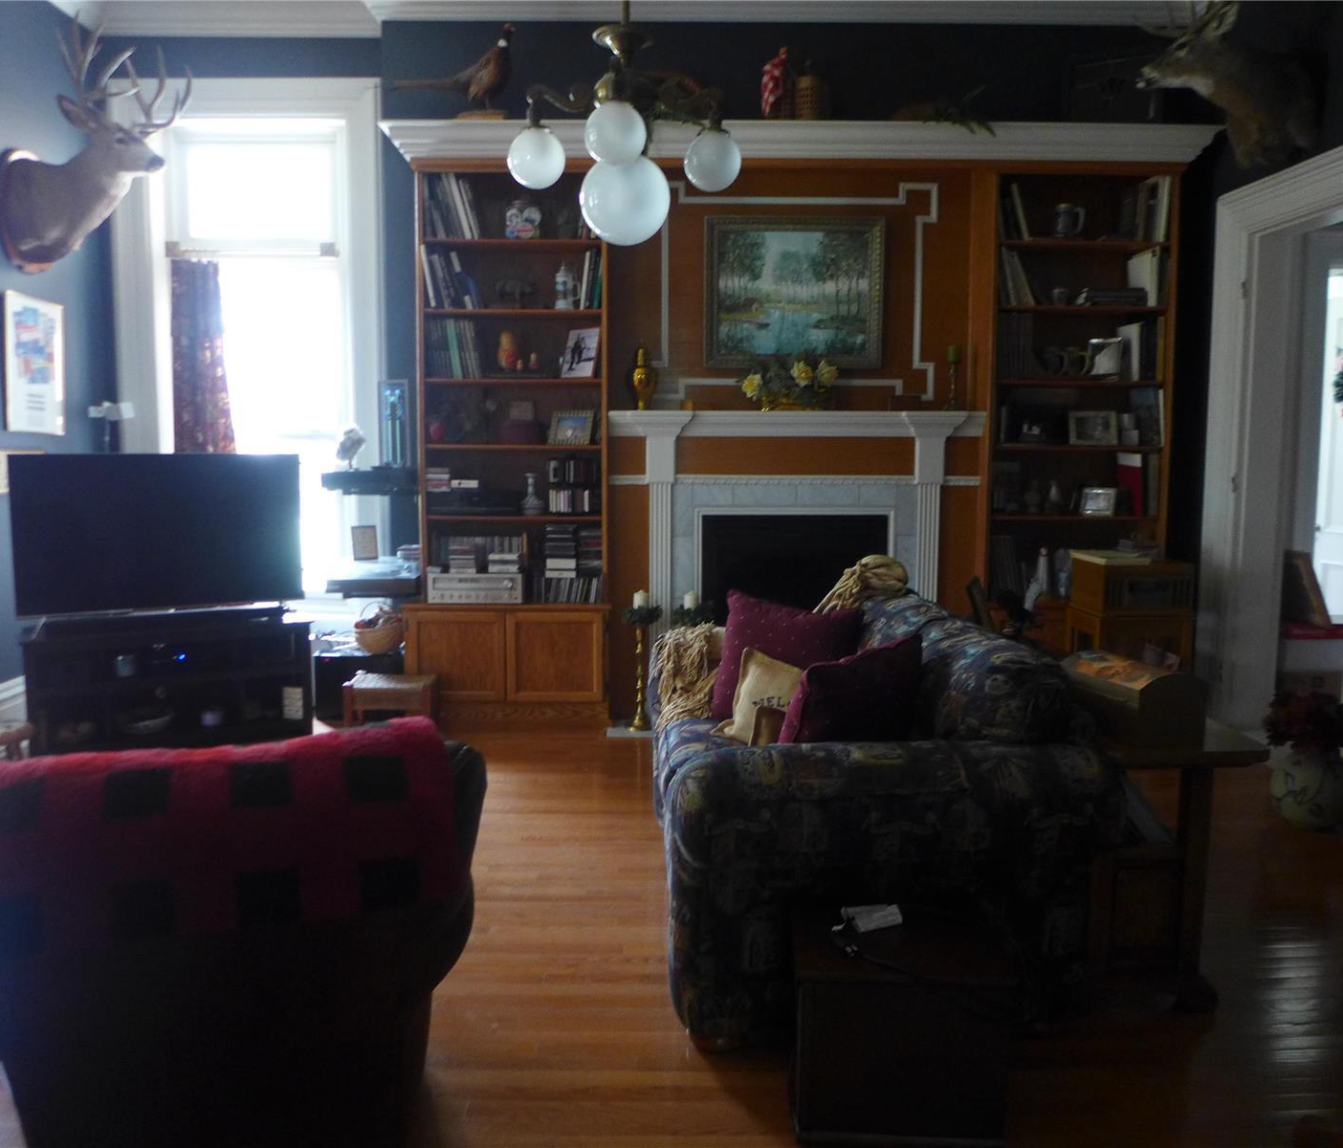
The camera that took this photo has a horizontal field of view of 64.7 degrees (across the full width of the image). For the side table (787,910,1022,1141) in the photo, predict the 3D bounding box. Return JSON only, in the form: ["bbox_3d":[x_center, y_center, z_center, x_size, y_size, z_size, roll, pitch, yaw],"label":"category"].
[{"bbox_3d":[0.432,0.870,2.079,0.400,0.301,0.310,1,6,4],"label":"side table"}]

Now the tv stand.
[{"bbox_3d":[-2.140,0.484,4.561,1.090,0.535,0.420,-4,7,-32],"label":"tv stand"}]

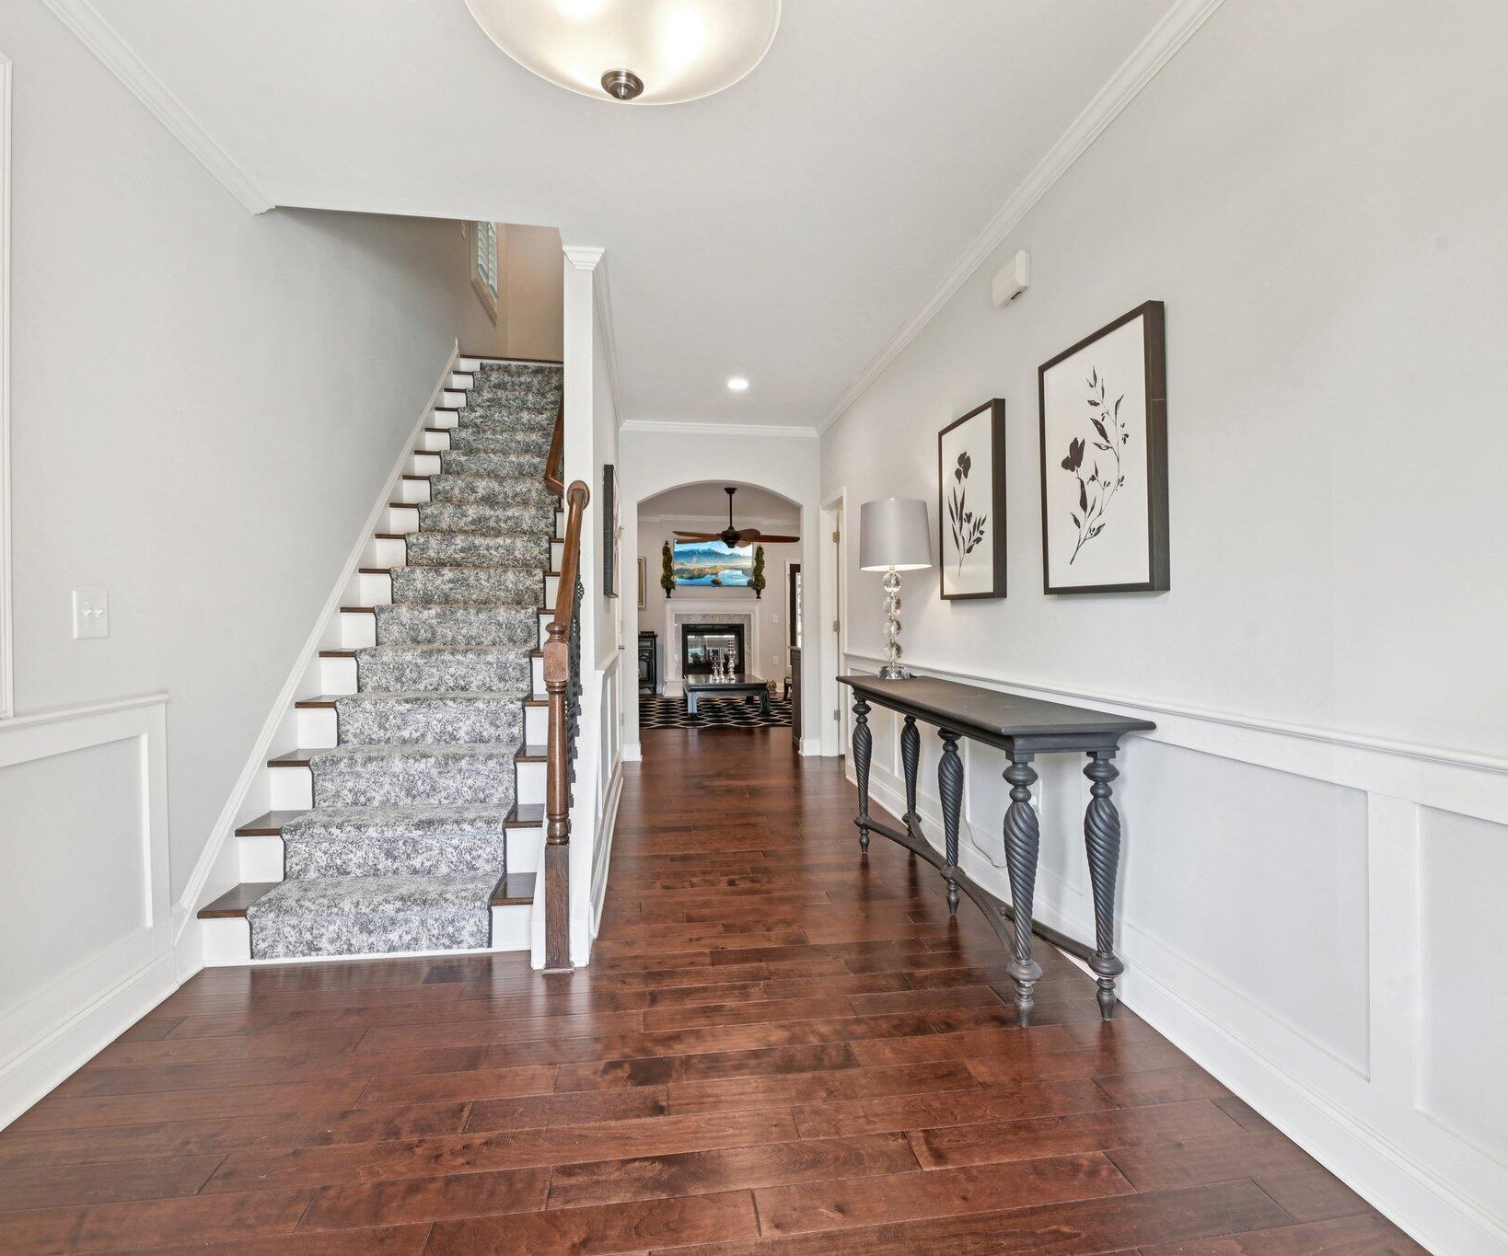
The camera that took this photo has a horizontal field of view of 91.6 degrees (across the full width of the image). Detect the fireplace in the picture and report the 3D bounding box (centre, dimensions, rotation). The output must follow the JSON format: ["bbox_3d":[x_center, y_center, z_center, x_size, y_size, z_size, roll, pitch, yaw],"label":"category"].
[{"bbox_3d":[-0.620,0.467,11.154,0.937,1.008,0.353,0,1,-8],"label":"fireplace"}]

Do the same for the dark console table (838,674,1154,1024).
[{"bbox_3d":[0.777,0.695,2.869,0.479,0.862,1.724,0,1,-8],"label":"dark console table"}]

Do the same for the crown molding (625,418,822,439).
[{"bbox_3d":[-0.258,-1.626,5.979,1.633,0.086,0.071,0,1,-8],"label":"crown molding"}]

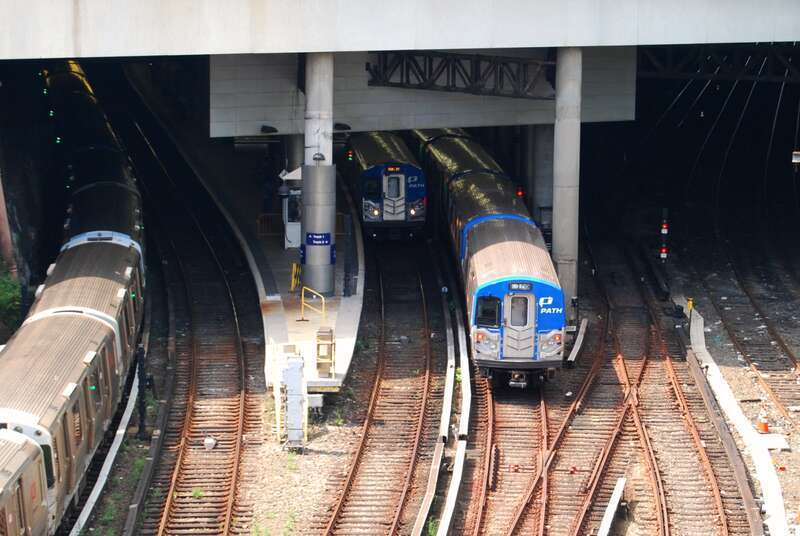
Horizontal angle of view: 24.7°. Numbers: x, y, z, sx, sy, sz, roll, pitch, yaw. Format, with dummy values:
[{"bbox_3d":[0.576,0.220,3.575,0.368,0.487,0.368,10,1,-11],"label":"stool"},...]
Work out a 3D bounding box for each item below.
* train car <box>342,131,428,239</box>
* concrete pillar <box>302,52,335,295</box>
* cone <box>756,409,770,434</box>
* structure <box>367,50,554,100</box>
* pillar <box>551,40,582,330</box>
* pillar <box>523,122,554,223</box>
[{"bbox_3d":[-0.872,-3.992,82.557,2.800,3.450,12.400,-1,12,-6],"label":"train car"},{"bbox_3d":[-2.756,-3.291,62.330,1.100,8.420,1.100,0,12,0],"label":"concrete pillar"},{"bbox_3d":[10.218,4.304,51.321,0.370,0.650,0.370,0,12,0],"label":"cone"},{"bbox_3d":[2.105,-6.986,65.652,7.720,1.380,0.600,7,14,30],"label":"structure"},{"bbox_3d":[5.892,-2.996,63.916,0.930,9.790,0.930,0,12,0],"label":"pillar"},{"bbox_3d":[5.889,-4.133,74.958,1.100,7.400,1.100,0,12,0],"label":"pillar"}]

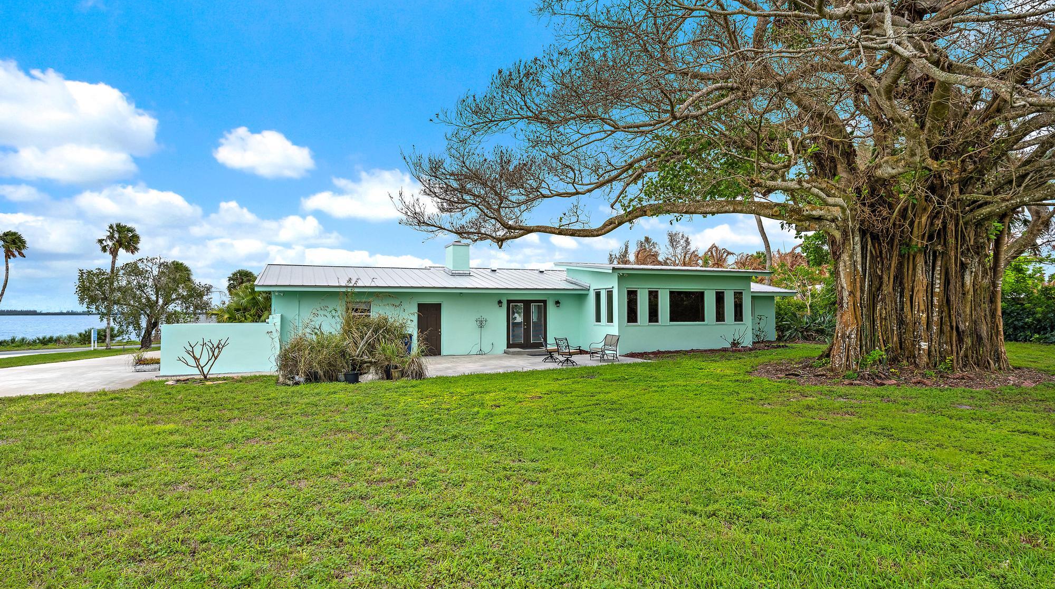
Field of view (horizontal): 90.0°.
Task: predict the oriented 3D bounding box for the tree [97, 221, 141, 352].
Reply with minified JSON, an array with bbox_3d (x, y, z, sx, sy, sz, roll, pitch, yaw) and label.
[{"bbox_3d":[-34.400,-0.750,44.400,3.100,10.600,3.100,0,-2,0],"label":"tree"}]

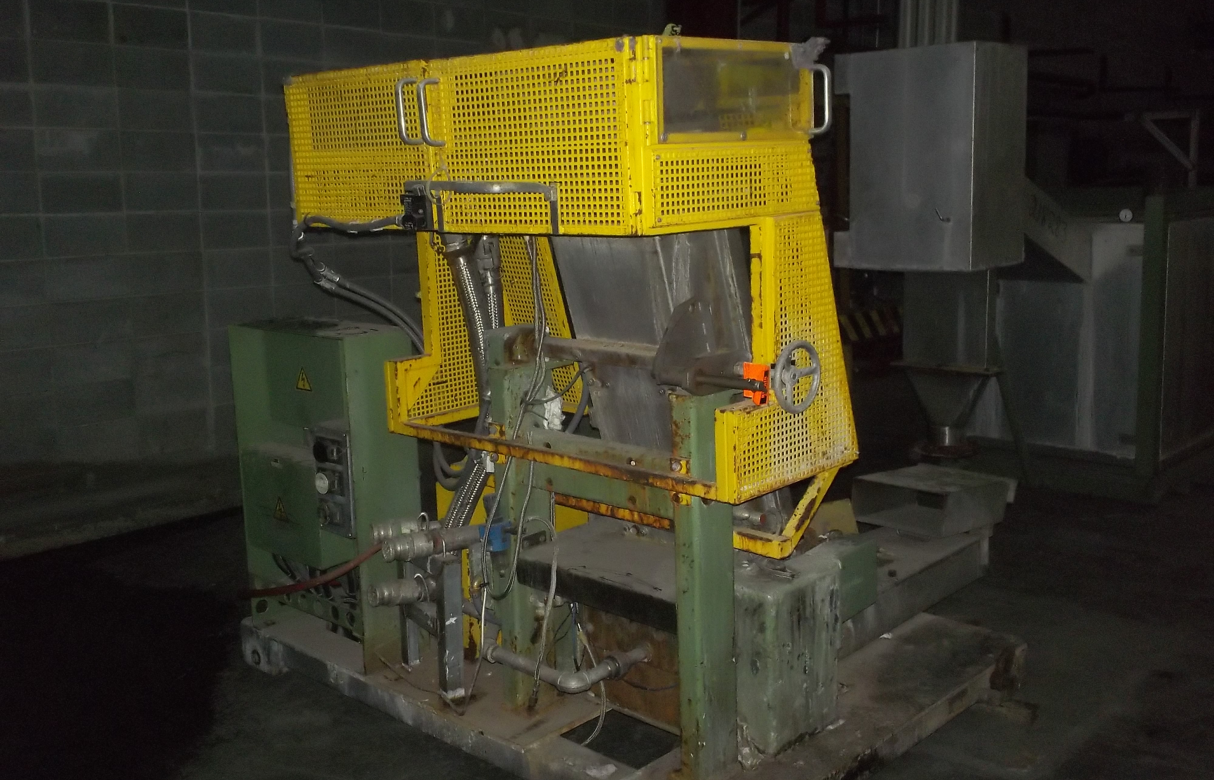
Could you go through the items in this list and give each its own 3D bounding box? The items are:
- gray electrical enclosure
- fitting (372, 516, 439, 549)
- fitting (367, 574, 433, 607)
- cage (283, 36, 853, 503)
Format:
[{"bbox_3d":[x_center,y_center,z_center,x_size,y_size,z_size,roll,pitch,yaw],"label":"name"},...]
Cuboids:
[{"bbox_3d":[1.852,-1.327,7.662,0.897,1.207,0.578,8,12,44],"label":"gray electrical enclosure"},{"bbox_3d":[-0.627,0.438,4.148,0.190,0.080,0.074,-7,10,-34],"label":"fitting"},{"bbox_3d":[-0.639,0.620,4.126,0.190,0.080,0.074,-7,10,-34],"label":"fitting"},{"bbox_3d":[-0.132,-0.347,3.797,1.450,1.110,0.845,8,12,44],"label":"cage"}]

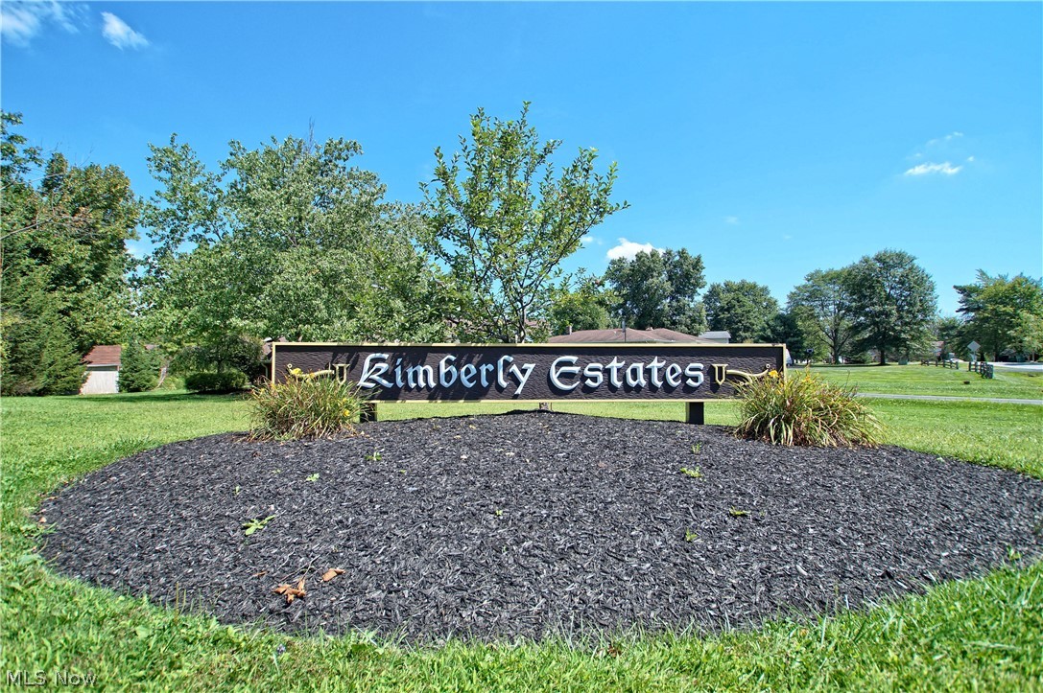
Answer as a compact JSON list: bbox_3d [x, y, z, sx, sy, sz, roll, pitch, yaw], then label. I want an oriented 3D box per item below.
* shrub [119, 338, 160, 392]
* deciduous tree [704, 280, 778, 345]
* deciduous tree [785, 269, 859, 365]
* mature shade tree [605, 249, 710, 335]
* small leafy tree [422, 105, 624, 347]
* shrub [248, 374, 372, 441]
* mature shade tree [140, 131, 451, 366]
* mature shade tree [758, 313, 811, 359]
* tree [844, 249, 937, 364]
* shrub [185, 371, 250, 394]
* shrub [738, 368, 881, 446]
[{"bbox_3d":[-19.789,0.945,24.000,1.900,2.750,1.900,0,-1,0],"label":"shrub"},{"bbox_3d":[30.400,-3.100,64.000,9.800,12.200,9.500,0,-1,0],"label":"deciduous tree"},{"bbox_3d":[39.934,-3.918,61.000,9.000,12.600,9.000,0,-1,0],"label":"deciduous tree"},{"bbox_3d":[16.400,-4.700,57.000,12.400,15.000,12.000,0,-1,0],"label":"mature shade tree"},{"bbox_3d":[0.040,-1.100,5.800,2.550,3.900,2.450,0,-1,0],"label":"small leafy tree"},{"bbox_3d":[-2.220,0.610,4.850,1.150,0.620,1.020,0,-1,0],"label":"shrub"},{"bbox_3d":[-7.800,-2.780,16.000,9.600,9.200,8.600,0,-1,0],"label":"mature shade tree"},{"bbox_3d":[34.058,-1.119,60.000,6.000,7.000,6.000,0,-1,0],"label":"mature shade tree"},{"bbox_3d":[46.261,-4.926,58.000,10.000,14.300,10.000,0,-1,0],"label":"tree"},{"bbox_3d":[-14.448,1.664,22.000,2.800,1.080,1.400,0,-1,0],"label":"shrub"},{"bbox_3d":[2.920,0.580,4.750,1.360,0.730,1.150,0,-1,0],"label":"shrub"}]

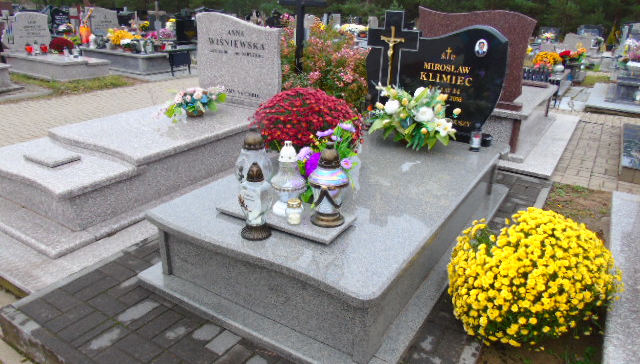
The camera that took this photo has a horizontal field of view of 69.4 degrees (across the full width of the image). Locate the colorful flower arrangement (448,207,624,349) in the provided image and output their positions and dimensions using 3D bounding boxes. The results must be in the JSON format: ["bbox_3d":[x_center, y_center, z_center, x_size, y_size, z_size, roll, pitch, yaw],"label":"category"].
[{"bbox_3d":[0.880,0.404,1.949,0.640,0.550,0.640,15,25,28],"label":"colorful flower arrangement"}]

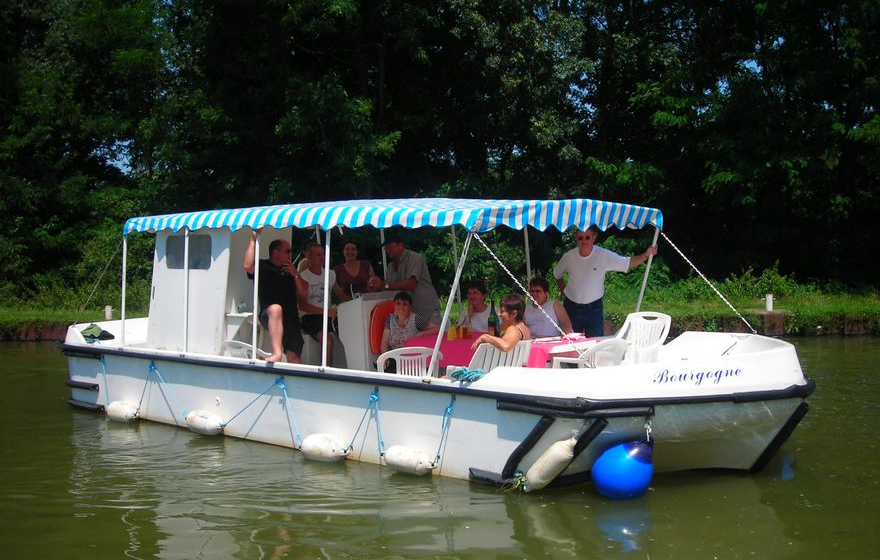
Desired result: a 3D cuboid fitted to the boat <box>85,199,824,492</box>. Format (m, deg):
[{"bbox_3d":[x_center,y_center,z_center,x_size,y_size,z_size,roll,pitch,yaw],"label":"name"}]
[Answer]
[{"bbox_3d":[-0.251,0.390,10.315,7.913,2.316,3.078,2,4,39],"label":"boat"}]

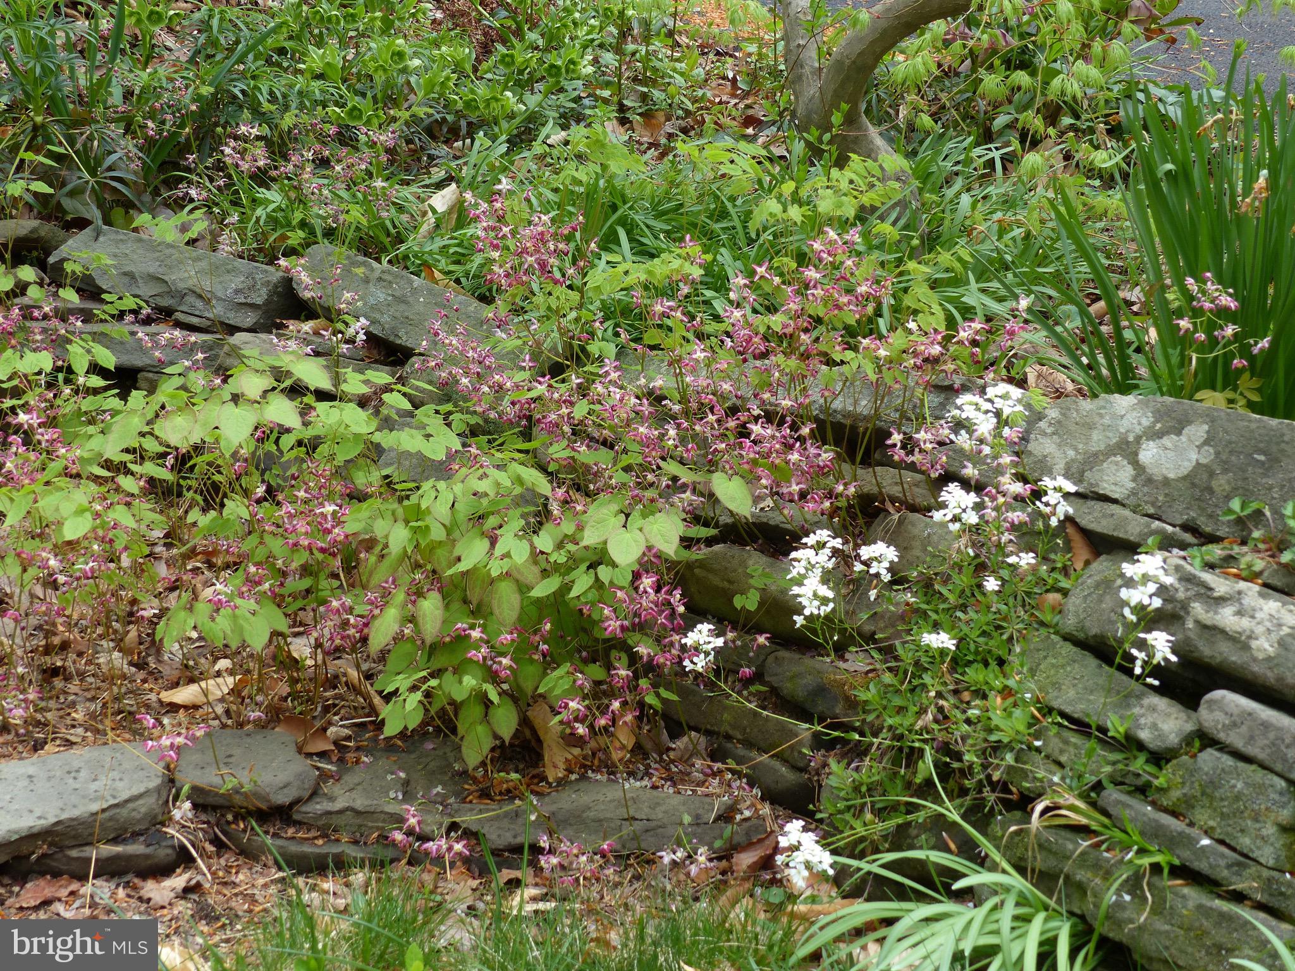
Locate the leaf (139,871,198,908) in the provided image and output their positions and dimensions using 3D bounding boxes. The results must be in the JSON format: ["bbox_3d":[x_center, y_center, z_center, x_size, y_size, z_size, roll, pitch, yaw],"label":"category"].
[{"bbox_3d":[-0.523,0.441,2.410,0.062,0.018,0.046,-6,23,-14],"label":"leaf"}]

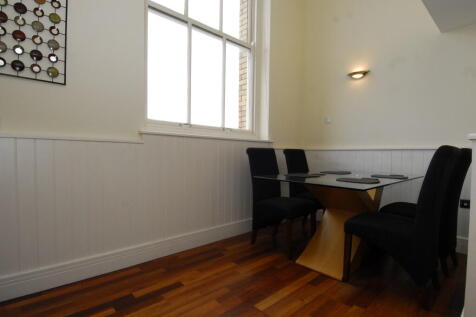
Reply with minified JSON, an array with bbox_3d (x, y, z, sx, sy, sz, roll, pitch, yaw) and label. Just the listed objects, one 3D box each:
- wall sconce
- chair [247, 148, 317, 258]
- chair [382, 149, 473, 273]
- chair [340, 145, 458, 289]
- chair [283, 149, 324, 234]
[{"bbox_3d":[1.551,-1.077,3.110,0.110,0.105,0.275,0,2,-41],"label":"wall sconce"},{"bbox_3d":[0.461,0.412,2.534,0.441,1.027,0.622,0,2,-41],"label":"chair"},{"bbox_3d":[1.697,0.442,2.181,0.436,1.027,0.617,0,2,-41],"label":"chair"},{"bbox_3d":[1.190,0.444,1.753,0.441,1.027,0.622,0,2,-41],"label":"chair"},{"bbox_3d":[0.953,0.409,2.968,0.441,1.027,0.617,0,2,-41],"label":"chair"}]

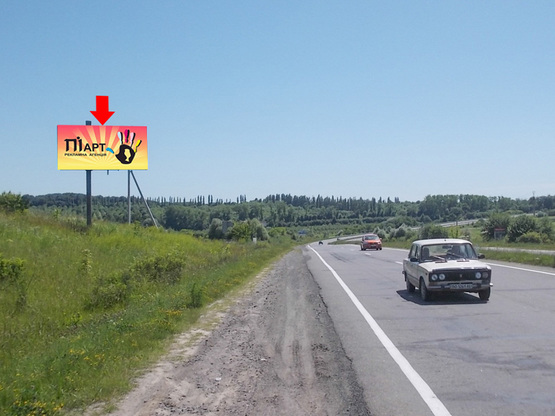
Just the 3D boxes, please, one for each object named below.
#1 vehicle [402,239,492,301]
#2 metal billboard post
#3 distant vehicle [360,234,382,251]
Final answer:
[{"bbox_3d":[4.460,1.620,16.450,1.620,1.440,4.150,-1,-2,4],"label":"vehicle"},{"bbox_3d":[-12.780,-2.280,41.400,0.340,7.300,0.340,-1,-2,-7],"label":"metal billboard post"},{"bbox_3d":[9.000,3.280,58.200,1.760,1.530,4.200,-1,-2,3],"label":"distant vehicle"}]

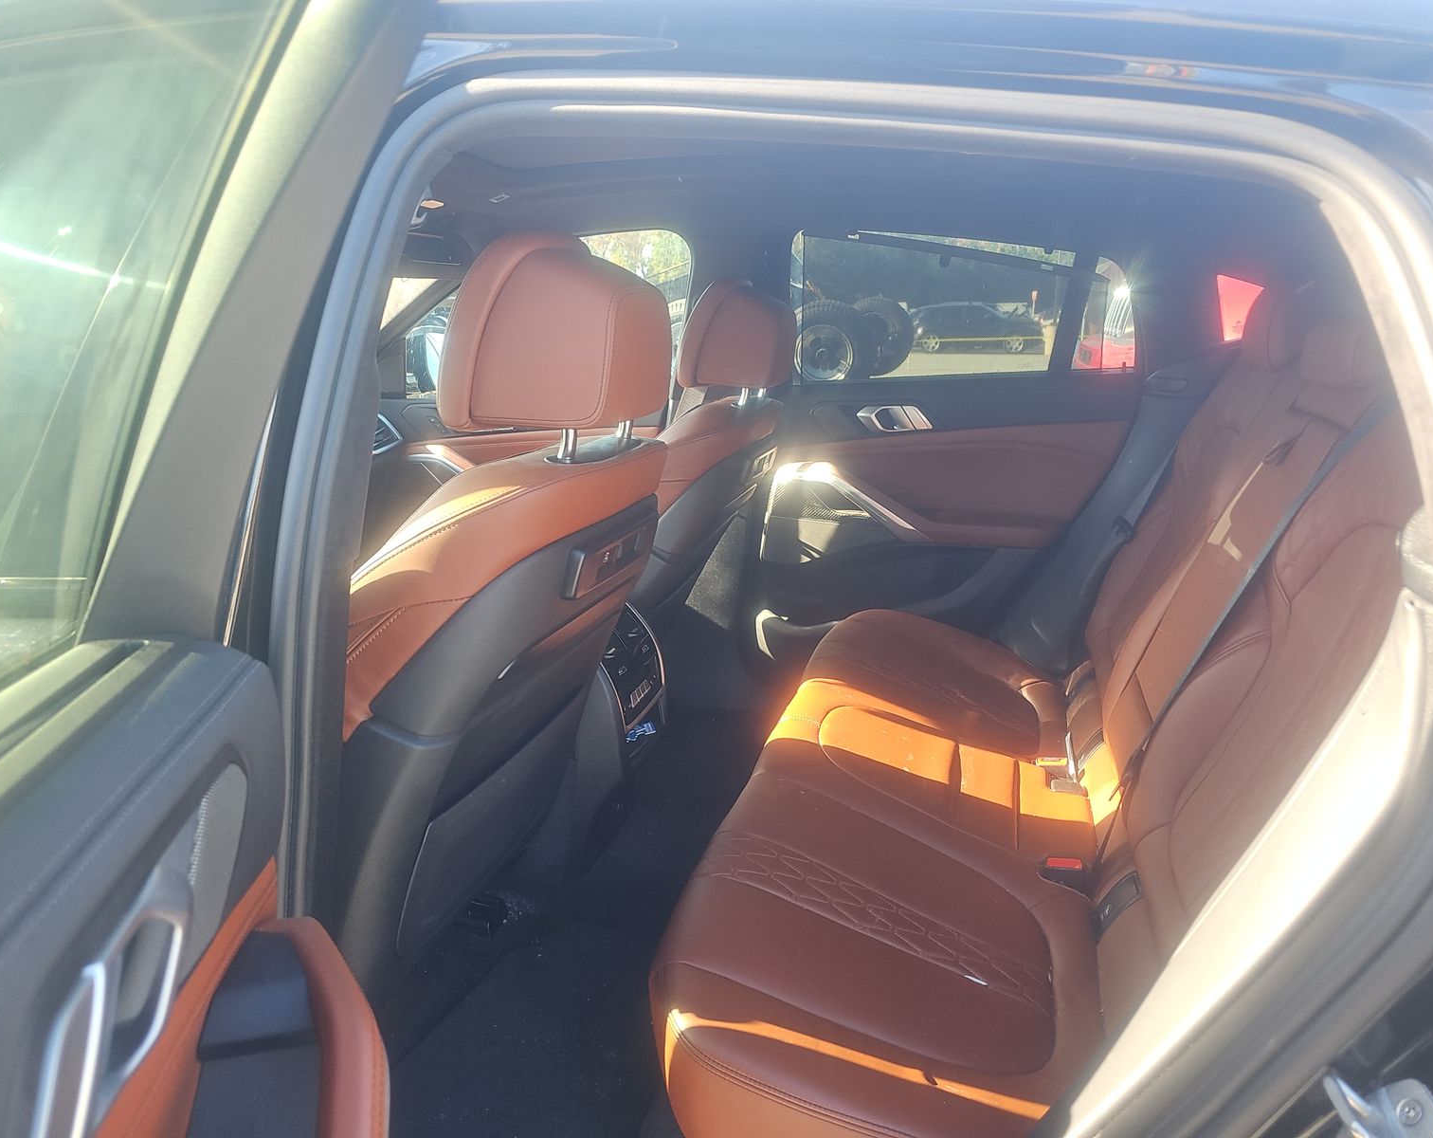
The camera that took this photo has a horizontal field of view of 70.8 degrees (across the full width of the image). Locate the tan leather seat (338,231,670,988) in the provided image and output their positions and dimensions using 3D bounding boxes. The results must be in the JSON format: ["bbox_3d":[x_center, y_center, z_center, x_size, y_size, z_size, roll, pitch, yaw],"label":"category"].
[{"bbox_3d":[-0.504,0.103,1.258,0.830,0.980,0.540,3,13,14],"label":"tan leather seat"}]

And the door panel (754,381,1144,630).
[{"bbox_3d":[0.456,-0.113,2.122,0.780,0.580,0.130,3,13,14],"label":"door panel"}]

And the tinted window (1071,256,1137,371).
[{"bbox_3d":[0.767,-0.495,1.978,0.140,0.230,0.040,3,13,14],"label":"tinted window"}]

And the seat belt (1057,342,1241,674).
[{"bbox_3d":[0.809,-0.094,1.885,0.260,0.620,0.120,3,13,14],"label":"seat belt"}]

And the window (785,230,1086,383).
[{"bbox_3d":[0.433,-0.529,2.058,0.580,0.310,0.050,3,13,14],"label":"window"}]

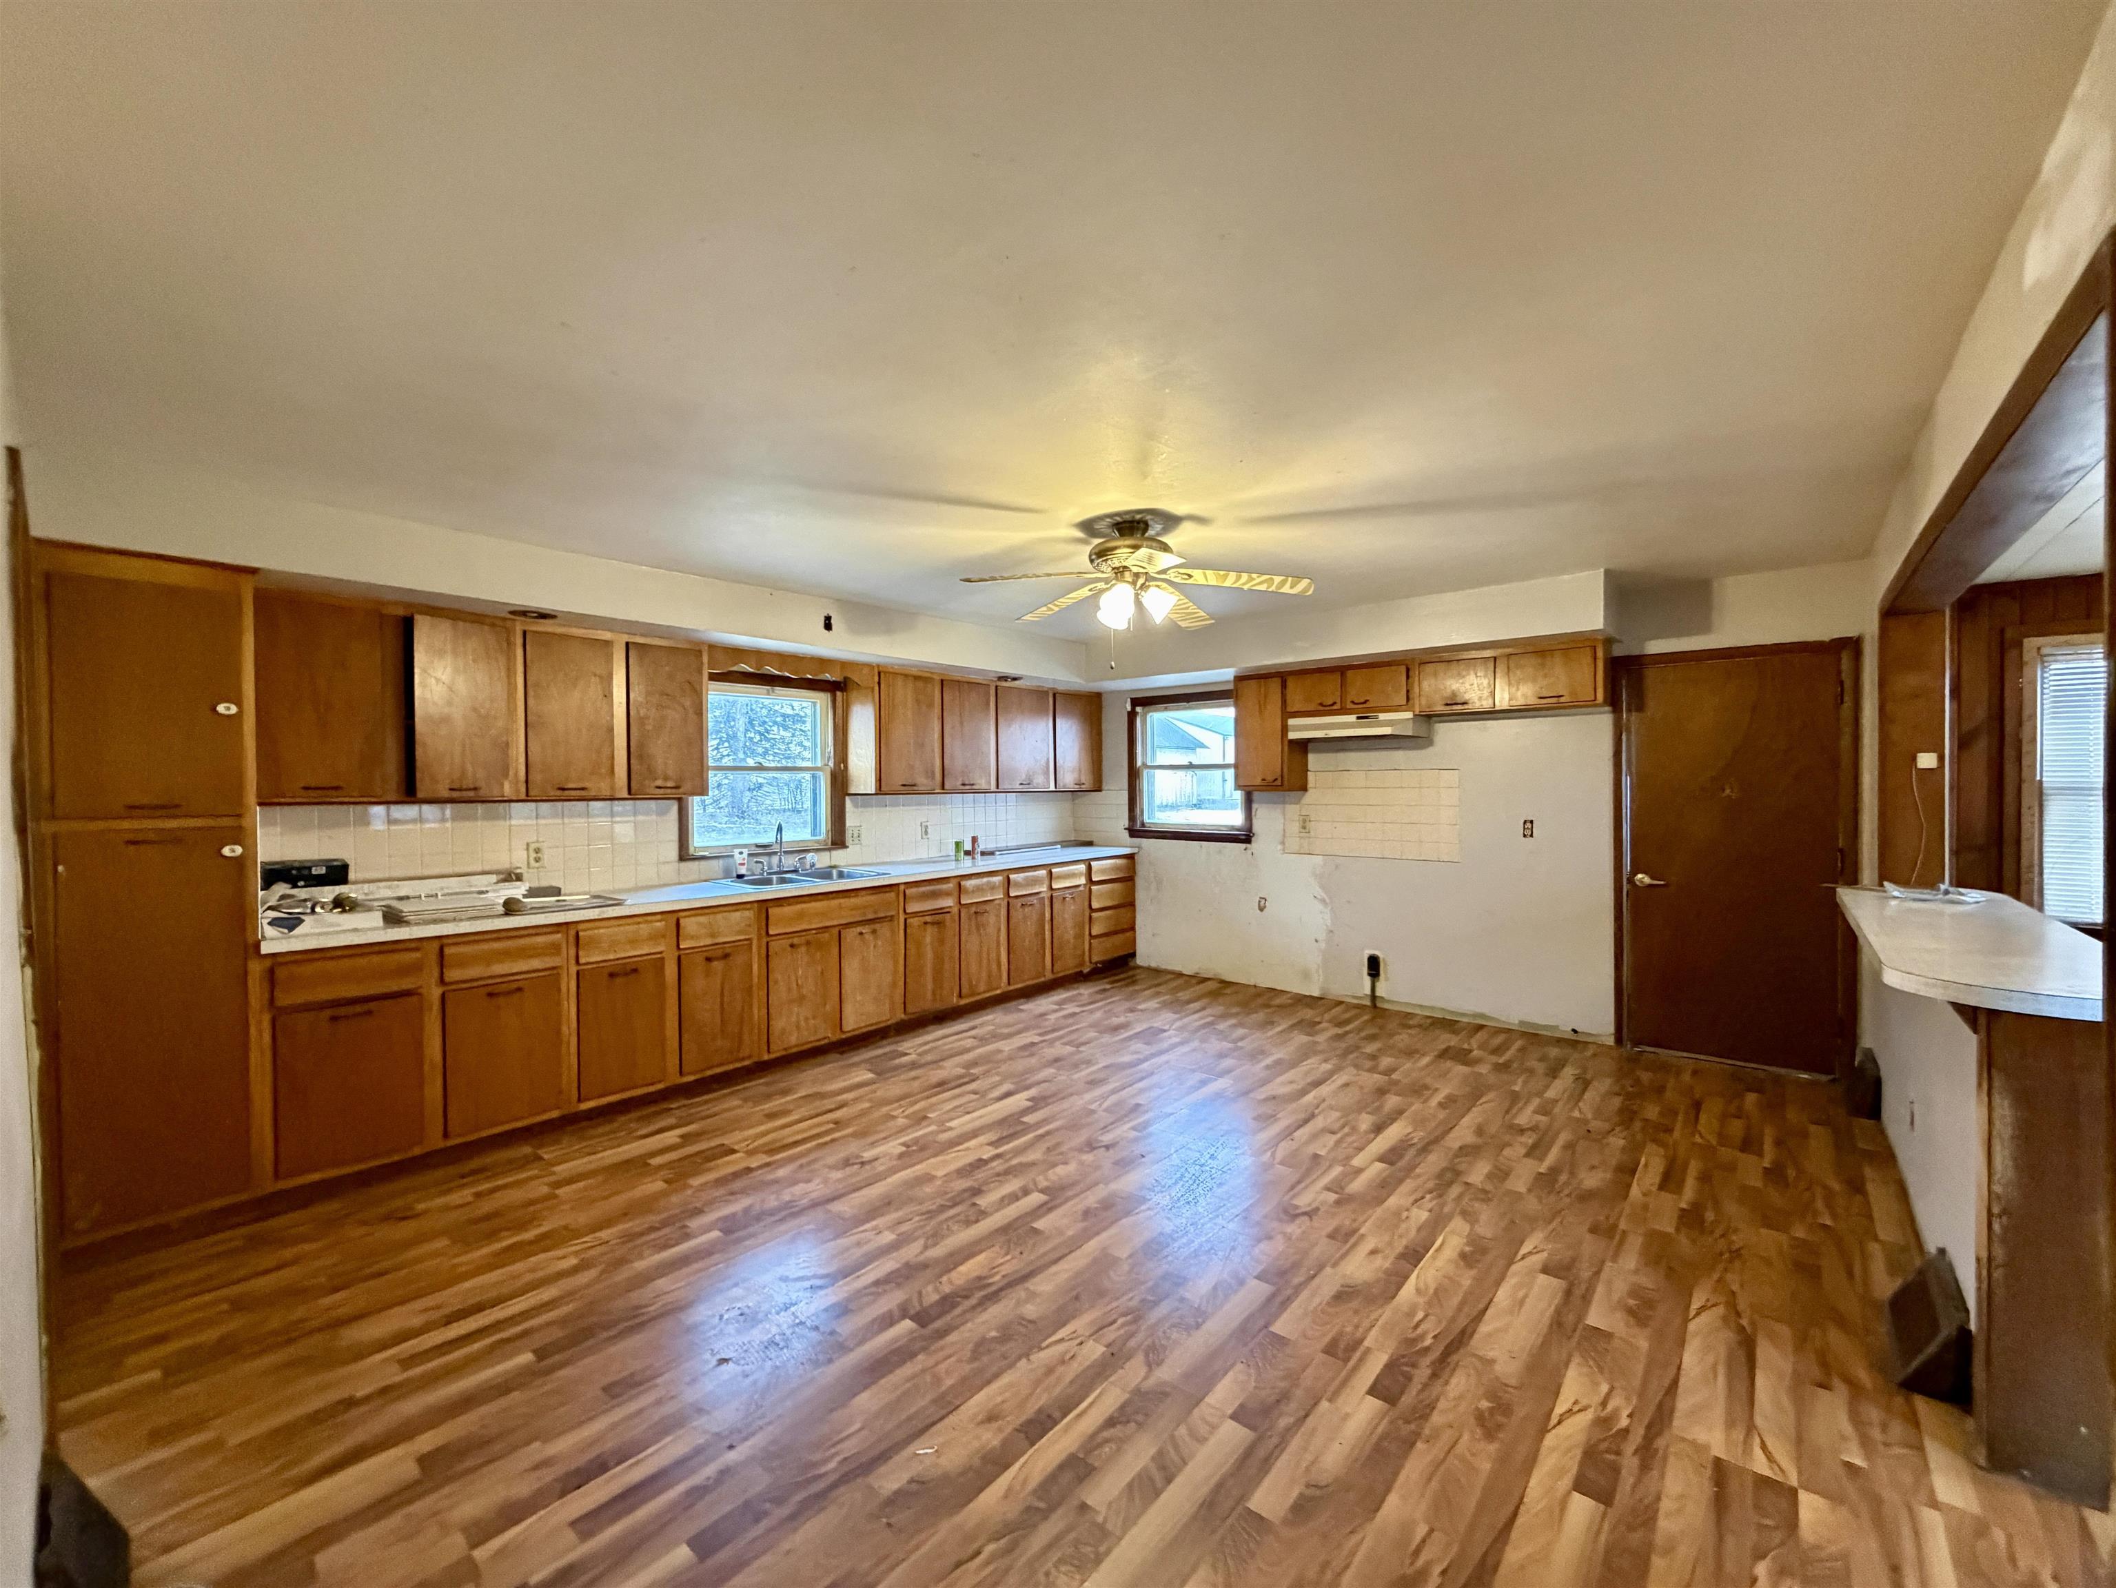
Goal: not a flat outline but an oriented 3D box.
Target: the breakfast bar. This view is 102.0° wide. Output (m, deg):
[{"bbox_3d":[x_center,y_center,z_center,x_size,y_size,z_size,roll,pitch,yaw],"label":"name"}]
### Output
[{"bbox_3d":[2.615,0.859,2.481,0.460,0.970,2.260,0,1,40],"label":"breakfast bar"}]

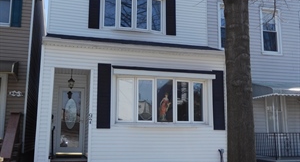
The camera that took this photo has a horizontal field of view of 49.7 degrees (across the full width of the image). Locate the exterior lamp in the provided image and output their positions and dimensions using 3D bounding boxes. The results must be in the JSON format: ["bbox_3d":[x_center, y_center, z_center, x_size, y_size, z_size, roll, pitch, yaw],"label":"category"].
[{"bbox_3d":[-2.213,-0.077,9.122,0.180,0.600,0.180,3,-9,-14],"label":"exterior lamp"}]

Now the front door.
[{"bbox_3d":[-2.548,1.278,10.372,0.830,2.110,0.100,3,-9,-14],"label":"front door"}]

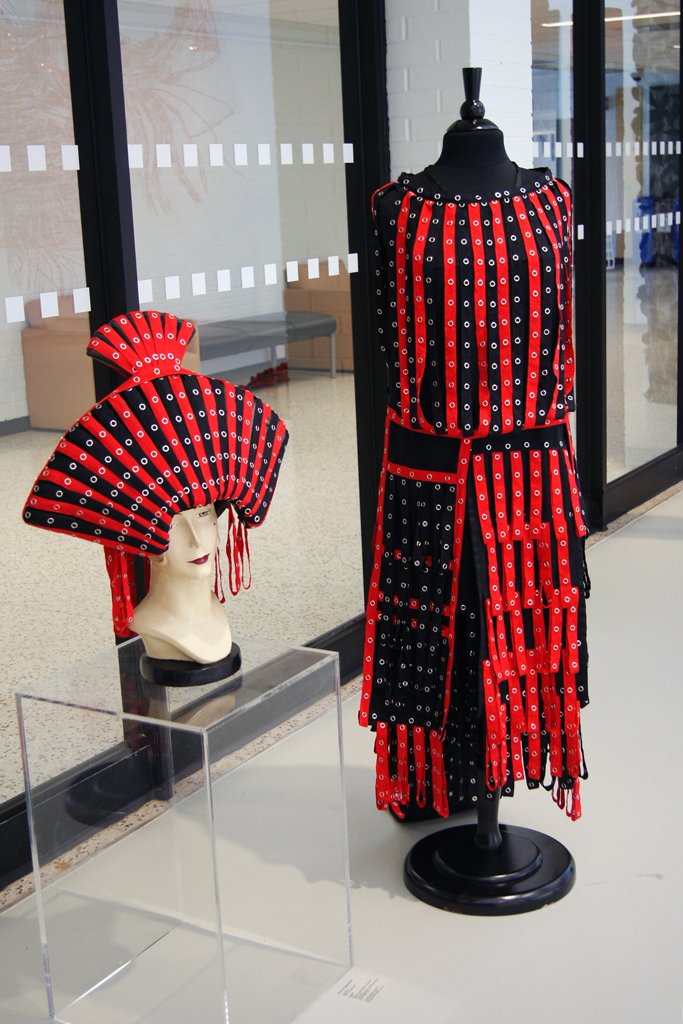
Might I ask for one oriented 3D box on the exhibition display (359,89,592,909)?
[{"bbox_3d":[0.275,-0.021,2.667,0.460,1.710,0.390,-4,14,-4],"label":"exhibition display"}]

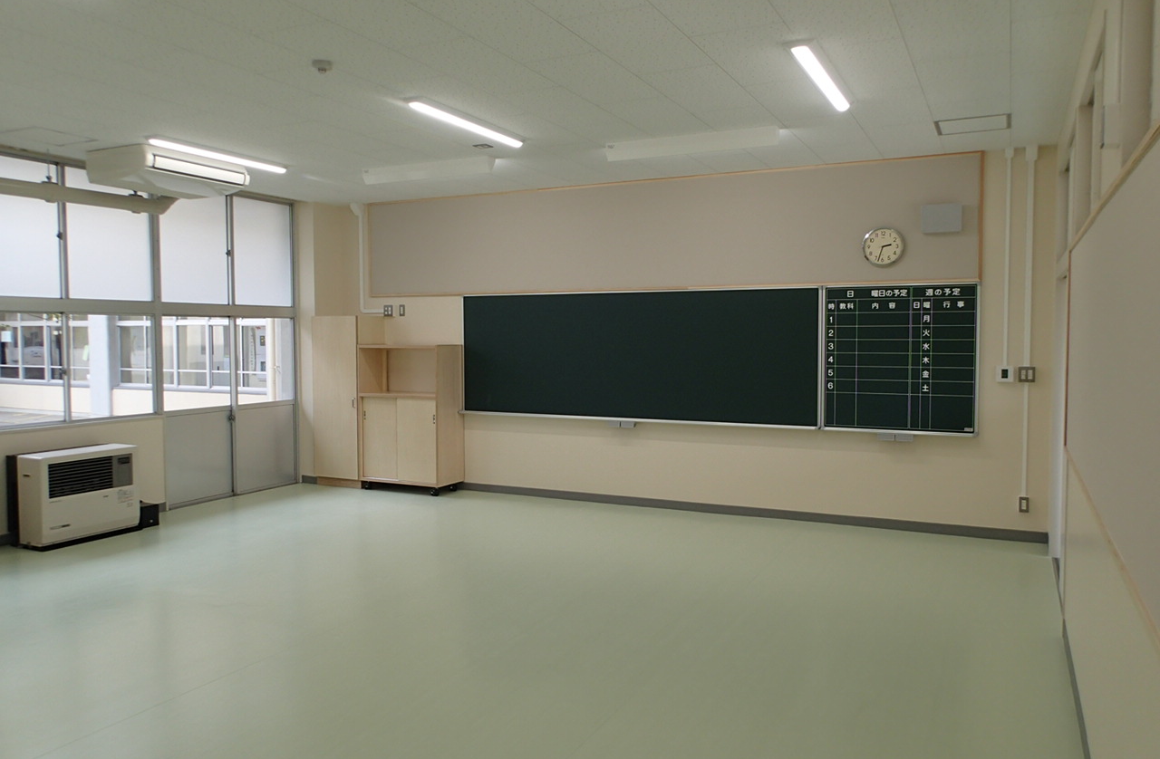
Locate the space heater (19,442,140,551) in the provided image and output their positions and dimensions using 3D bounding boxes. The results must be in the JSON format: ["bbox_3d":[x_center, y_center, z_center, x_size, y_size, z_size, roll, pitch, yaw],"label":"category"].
[{"bbox_3d":[-3.891,0.897,6.528,0.301,0.683,0.774,1,3,27],"label":"space heater"}]

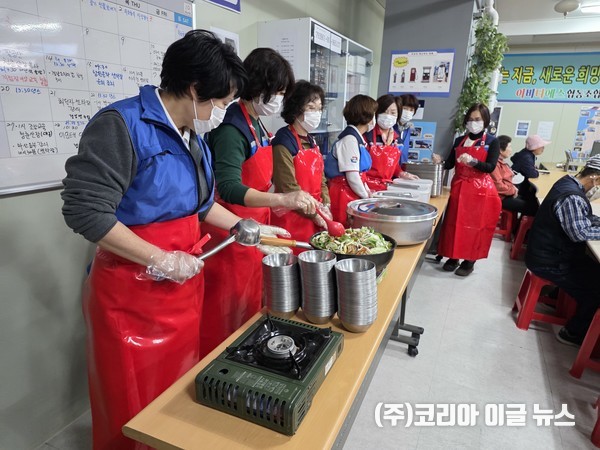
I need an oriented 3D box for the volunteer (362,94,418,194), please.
[{"bbox_3d":[0.630,-0.222,3.306,0.500,1.580,0.420,-6,17,-27],"label":"volunteer"}]

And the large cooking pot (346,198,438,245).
[{"bbox_3d":[0.572,-0.043,2.522,0.580,0.190,0.570,1,15,0],"label":"large cooking pot"}]

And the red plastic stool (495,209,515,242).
[{"bbox_3d":[2.437,-0.051,4.998,0.350,0.440,0.350,5,16,14],"label":"red plastic stool"}]

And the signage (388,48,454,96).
[{"bbox_3d":[1.586,-1.993,5.239,0.810,0.575,0.020,9,17,25],"label":"signage"}]

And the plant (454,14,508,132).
[{"bbox_3d":[2.222,-1.822,4.868,0.480,1.380,0.360,9,17,25],"label":"plant"}]

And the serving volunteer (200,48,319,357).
[{"bbox_3d":[-0.157,0.186,1.660,0.500,1.630,0.480,5,16,14],"label":"serving volunteer"}]

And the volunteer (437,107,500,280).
[{"bbox_3d":[1.589,-0.323,3.749,0.450,1.570,0.600,-13,22,-43],"label":"volunteer"}]

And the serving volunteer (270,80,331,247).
[{"bbox_3d":[0.019,0.096,2.098,0.430,1.580,0.460,12,18,33],"label":"serving volunteer"}]

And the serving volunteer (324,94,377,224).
[{"bbox_3d":[0.352,-0.128,2.897,0.400,1.570,0.480,3,16,3],"label":"serving volunteer"}]

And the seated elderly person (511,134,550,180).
[{"bbox_3d":[3.023,-0.546,5.288,0.660,1.270,0.500,9,17,25],"label":"seated elderly person"}]

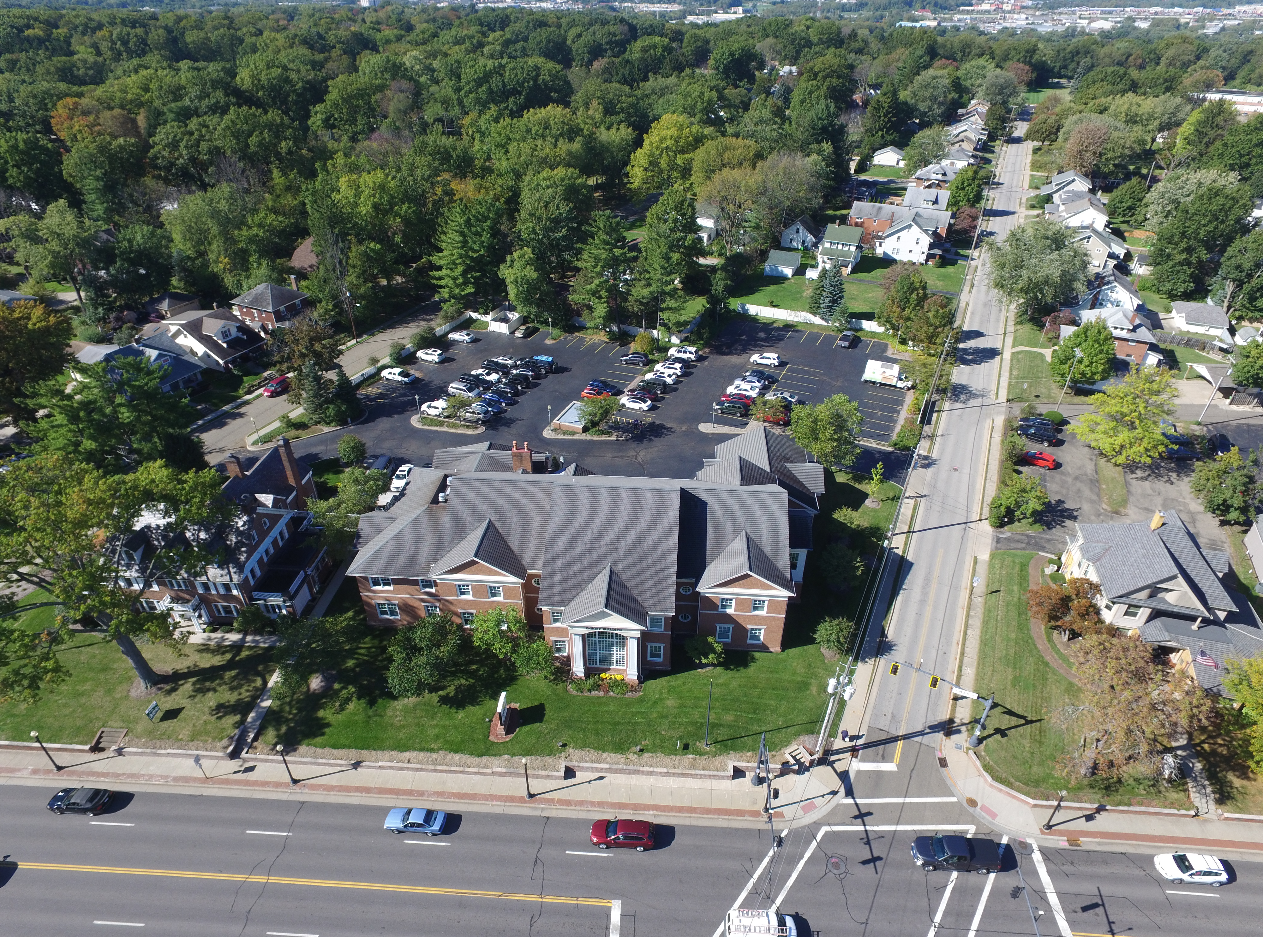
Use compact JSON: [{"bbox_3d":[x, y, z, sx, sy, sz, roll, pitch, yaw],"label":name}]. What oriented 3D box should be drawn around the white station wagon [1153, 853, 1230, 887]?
[{"bbox_3d":[40.233,28.611,52.395,4.420,1.570,1.780,3,33,4],"label":"white station wagon"}]

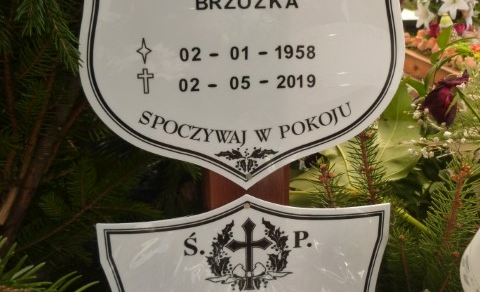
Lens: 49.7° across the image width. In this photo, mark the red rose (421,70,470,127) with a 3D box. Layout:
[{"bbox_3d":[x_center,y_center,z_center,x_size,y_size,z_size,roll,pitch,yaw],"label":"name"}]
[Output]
[{"bbox_3d":[0.221,-0.050,0.560,0.043,0.062,0.045,27,0,0],"label":"red rose"}]

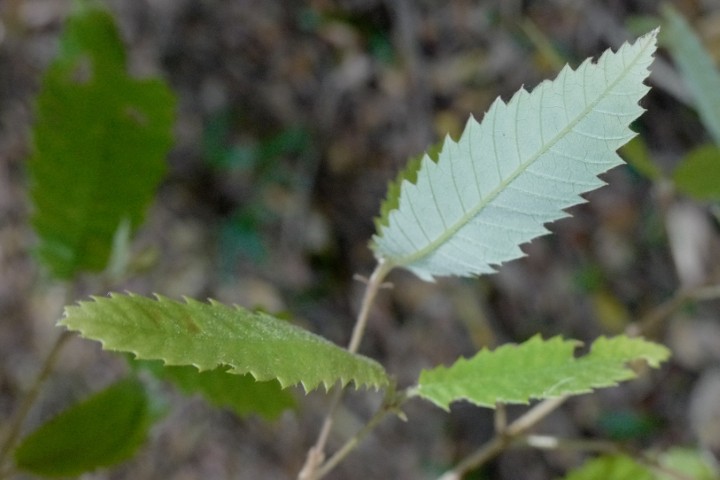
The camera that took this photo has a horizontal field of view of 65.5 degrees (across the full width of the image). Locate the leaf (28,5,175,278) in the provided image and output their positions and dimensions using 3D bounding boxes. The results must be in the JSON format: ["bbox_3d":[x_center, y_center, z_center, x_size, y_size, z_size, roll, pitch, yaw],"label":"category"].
[{"bbox_3d":[-0.115,-0.045,0.250,0.059,0.012,0.125,4,71,-6],"label":"leaf"}]

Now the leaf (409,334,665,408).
[{"bbox_3d":[0.065,0.045,0.195,0.102,0.010,0.030,-2,28,-22],"label":"leaf"}]

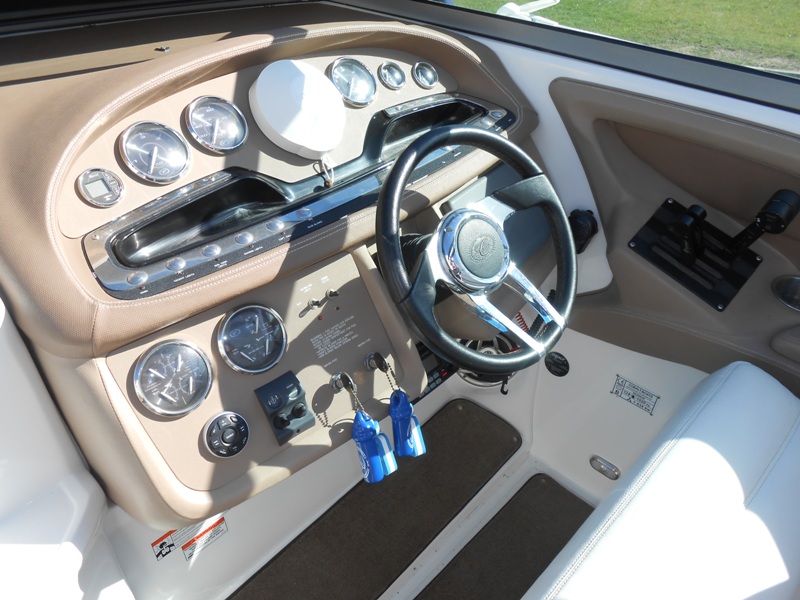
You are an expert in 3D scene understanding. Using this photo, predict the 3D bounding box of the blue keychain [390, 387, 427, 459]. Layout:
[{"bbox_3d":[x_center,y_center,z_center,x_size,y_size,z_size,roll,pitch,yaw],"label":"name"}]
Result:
[{"bbox_3d":[0.010,0.193,0.965,0.049,0.111,0.036,-17,26,-18],"label":"blue keychain"}]

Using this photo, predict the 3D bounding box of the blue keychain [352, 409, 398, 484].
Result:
[{"bbox_3d":[-0.040,0.221,0.925,0.049,0.113,0.036,-21,20,-17],"label":"blue keychain"}]

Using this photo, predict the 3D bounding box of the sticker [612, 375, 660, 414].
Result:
[{"bbox_3d":[0.513,0.208,1.310,0.096,0.048,0.002,30,37,33],"label":"sticker"}]

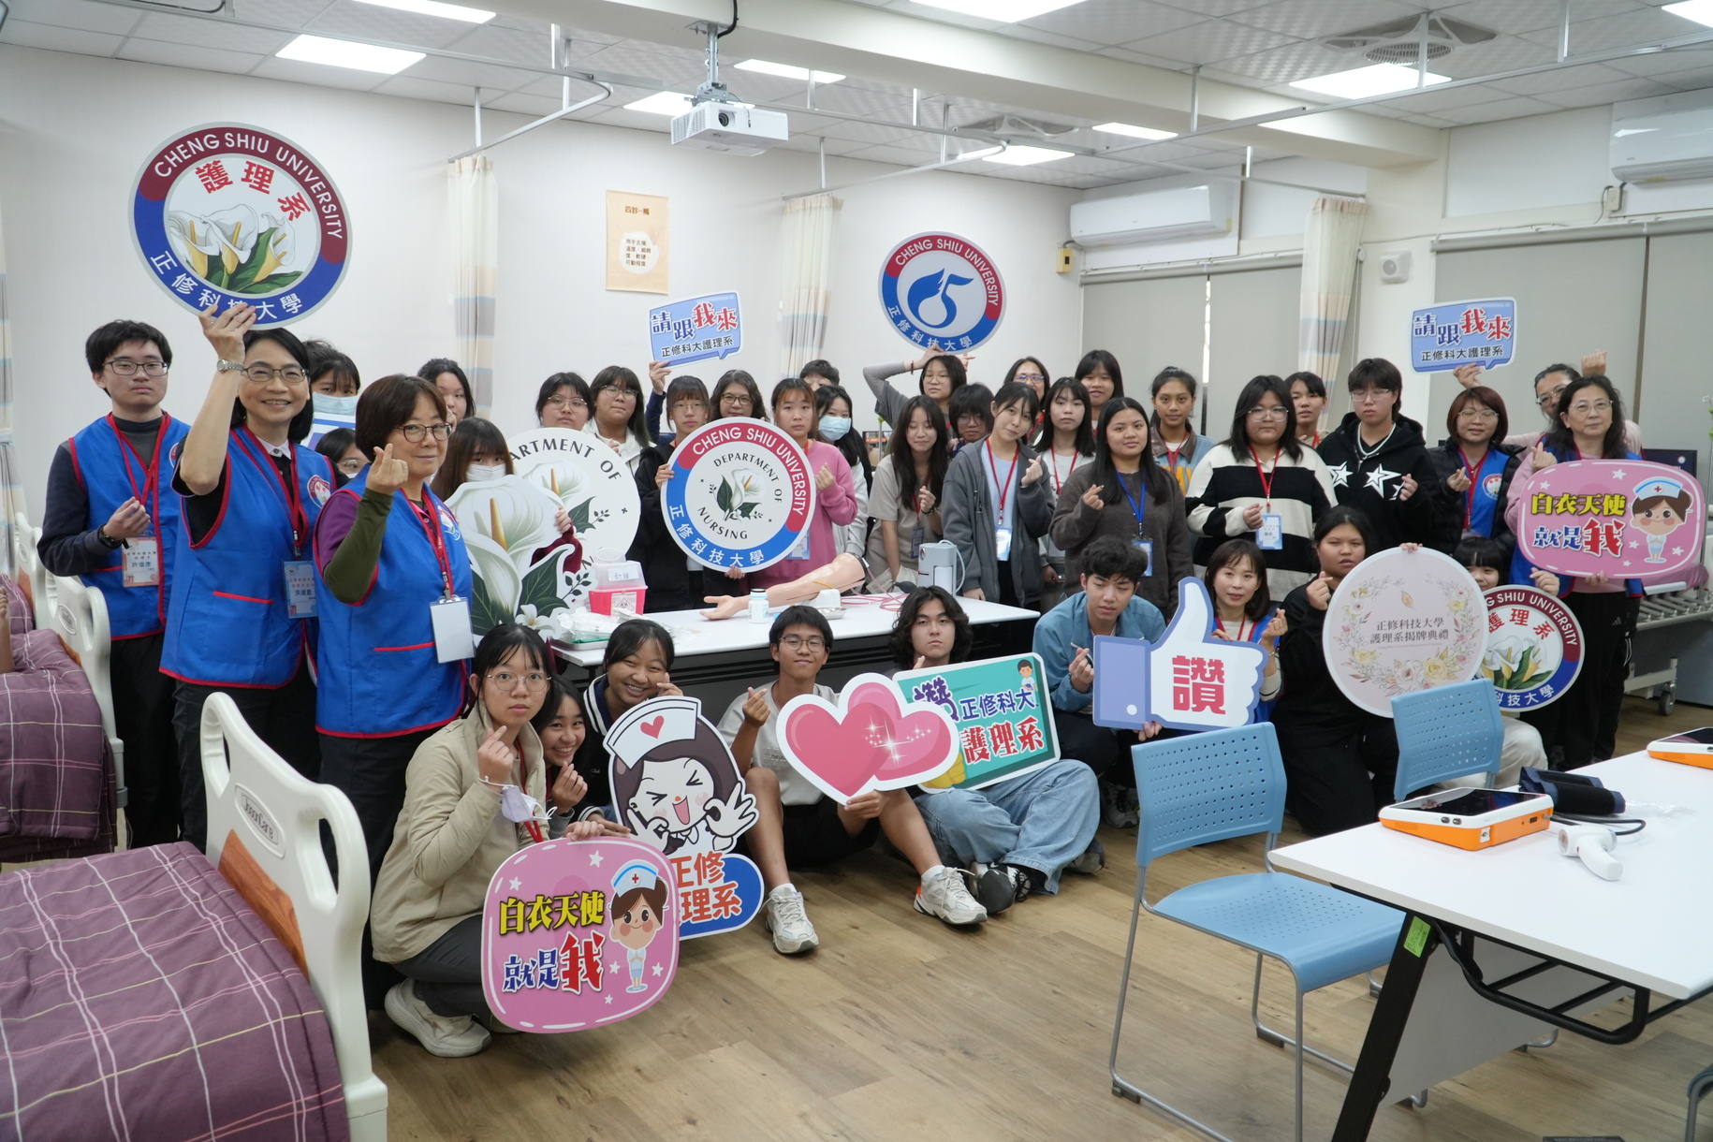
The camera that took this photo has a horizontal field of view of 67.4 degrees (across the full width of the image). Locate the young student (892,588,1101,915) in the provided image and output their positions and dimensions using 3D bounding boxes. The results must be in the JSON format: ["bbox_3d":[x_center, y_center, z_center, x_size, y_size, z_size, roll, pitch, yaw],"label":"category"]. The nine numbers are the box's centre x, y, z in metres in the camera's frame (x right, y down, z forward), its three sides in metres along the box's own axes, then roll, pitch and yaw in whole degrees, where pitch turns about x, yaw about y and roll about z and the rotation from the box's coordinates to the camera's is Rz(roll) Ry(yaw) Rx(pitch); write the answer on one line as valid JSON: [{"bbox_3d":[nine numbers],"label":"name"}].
[{"bbox_3d":[0.435,0.513,4.000,0.600,0.861,0.720,-1,7,-14],"label":"young student"}]

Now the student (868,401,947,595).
[{"bbox_3d":[0.218,0.031,5.443,0.440,1.530,0.360,-2,9,-12],"label":"student"}]

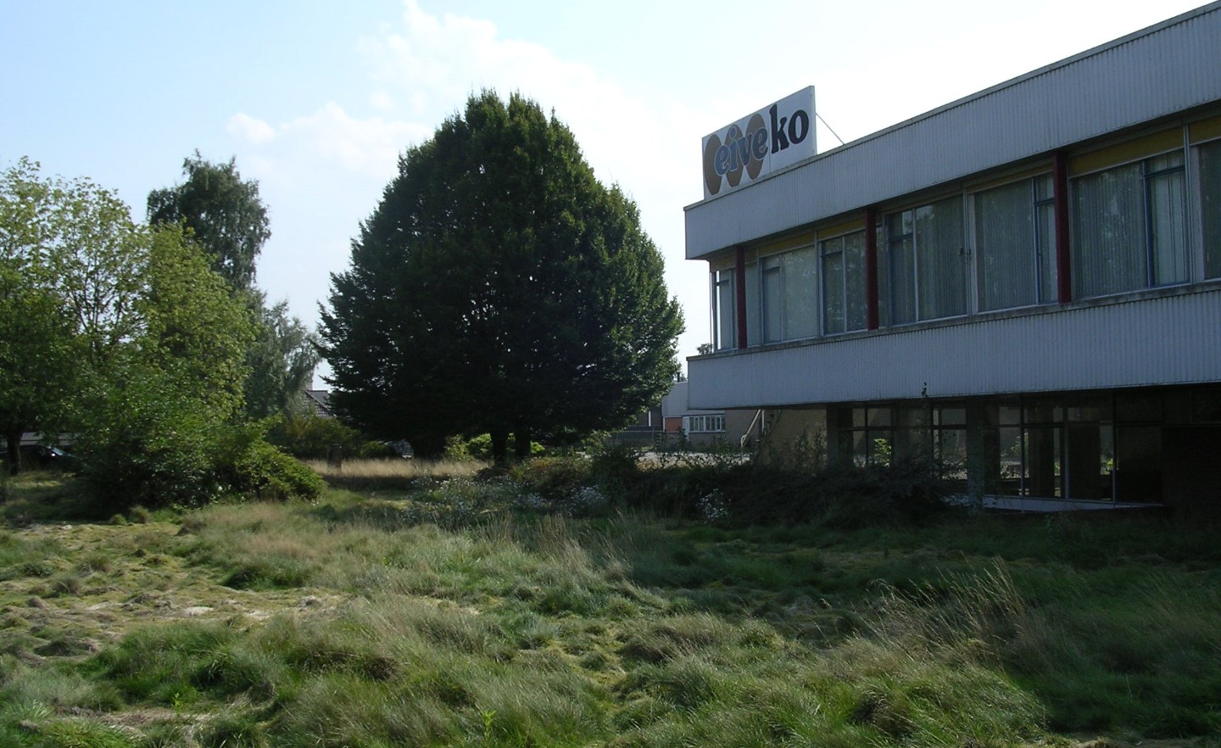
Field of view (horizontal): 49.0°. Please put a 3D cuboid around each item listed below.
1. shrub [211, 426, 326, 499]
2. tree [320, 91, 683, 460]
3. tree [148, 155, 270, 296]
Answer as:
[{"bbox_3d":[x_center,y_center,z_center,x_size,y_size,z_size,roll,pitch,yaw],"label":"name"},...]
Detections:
[{"bbox_3d":[-8.650,2.300,33.960,2.860,1.920,2.500,-1,-3,-14],"label":"shrub"},{"bbox_3d":[-4.070,-3.530,51.680,14.060,14.910,13.500,-1,-2,-4],"label":"tree"},{"bbox_3d":[-21.460,-3.400,71.630,7.000,17.150,7.000,-1,-3,-17],"label":"tree"}]

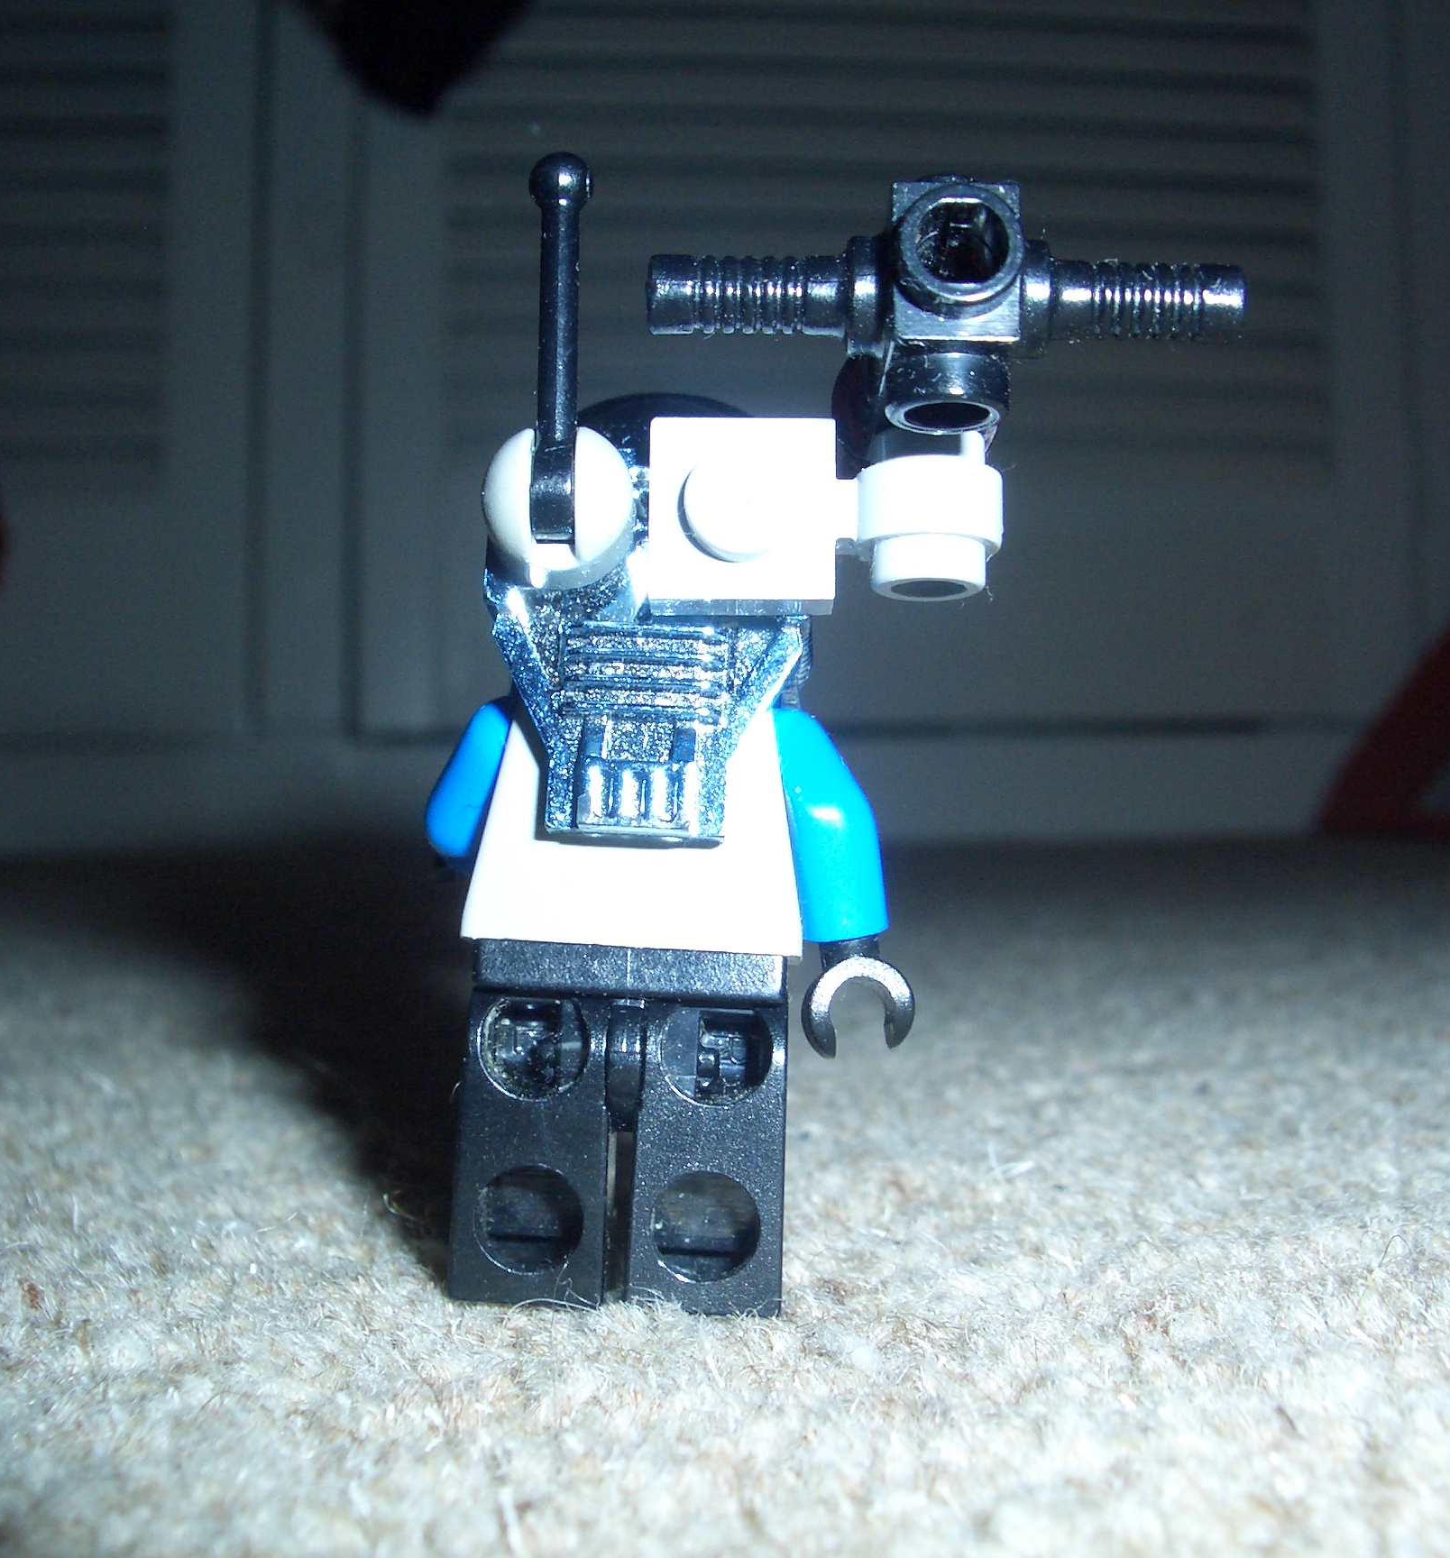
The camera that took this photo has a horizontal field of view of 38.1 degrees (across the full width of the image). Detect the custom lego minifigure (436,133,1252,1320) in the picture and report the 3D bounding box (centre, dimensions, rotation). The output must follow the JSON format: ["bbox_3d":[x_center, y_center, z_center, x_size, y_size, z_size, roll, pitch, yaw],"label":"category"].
[{"bbox_3d":[0.003,-0.001,0.097,0.036,0.051,0.029,2,-4,-1],"label":"custom lego minifigure"}]

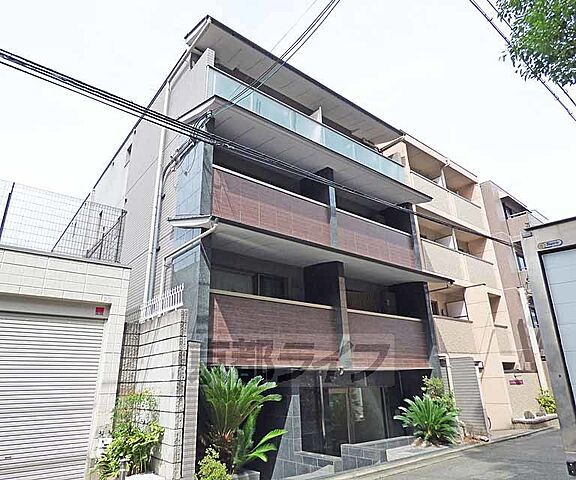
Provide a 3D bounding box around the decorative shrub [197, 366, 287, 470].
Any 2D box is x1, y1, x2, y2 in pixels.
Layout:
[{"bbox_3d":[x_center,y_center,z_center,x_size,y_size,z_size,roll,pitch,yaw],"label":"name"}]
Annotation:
[{"bbox_3d":[-0.737,2.908,5.614,1.250,1.500,1.200,14,-26,-36],"label":"decorative shrub"}]

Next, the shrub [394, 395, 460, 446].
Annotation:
[{"bbox_3d":[3.409,4.414,8.500,1.400,1.050,1.350,14,-24,-35],"label":"shrub"}]

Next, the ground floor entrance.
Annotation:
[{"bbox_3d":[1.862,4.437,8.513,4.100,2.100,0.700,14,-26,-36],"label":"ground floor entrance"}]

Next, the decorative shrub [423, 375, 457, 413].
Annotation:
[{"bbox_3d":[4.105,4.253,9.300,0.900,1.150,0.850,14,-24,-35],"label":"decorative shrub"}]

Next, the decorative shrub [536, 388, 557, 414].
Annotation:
[{"bbox_3d":[9.639,5.964,12.800,0.850,0.900,0.800,14,-24,-35],"label":"decorative shrub"}]

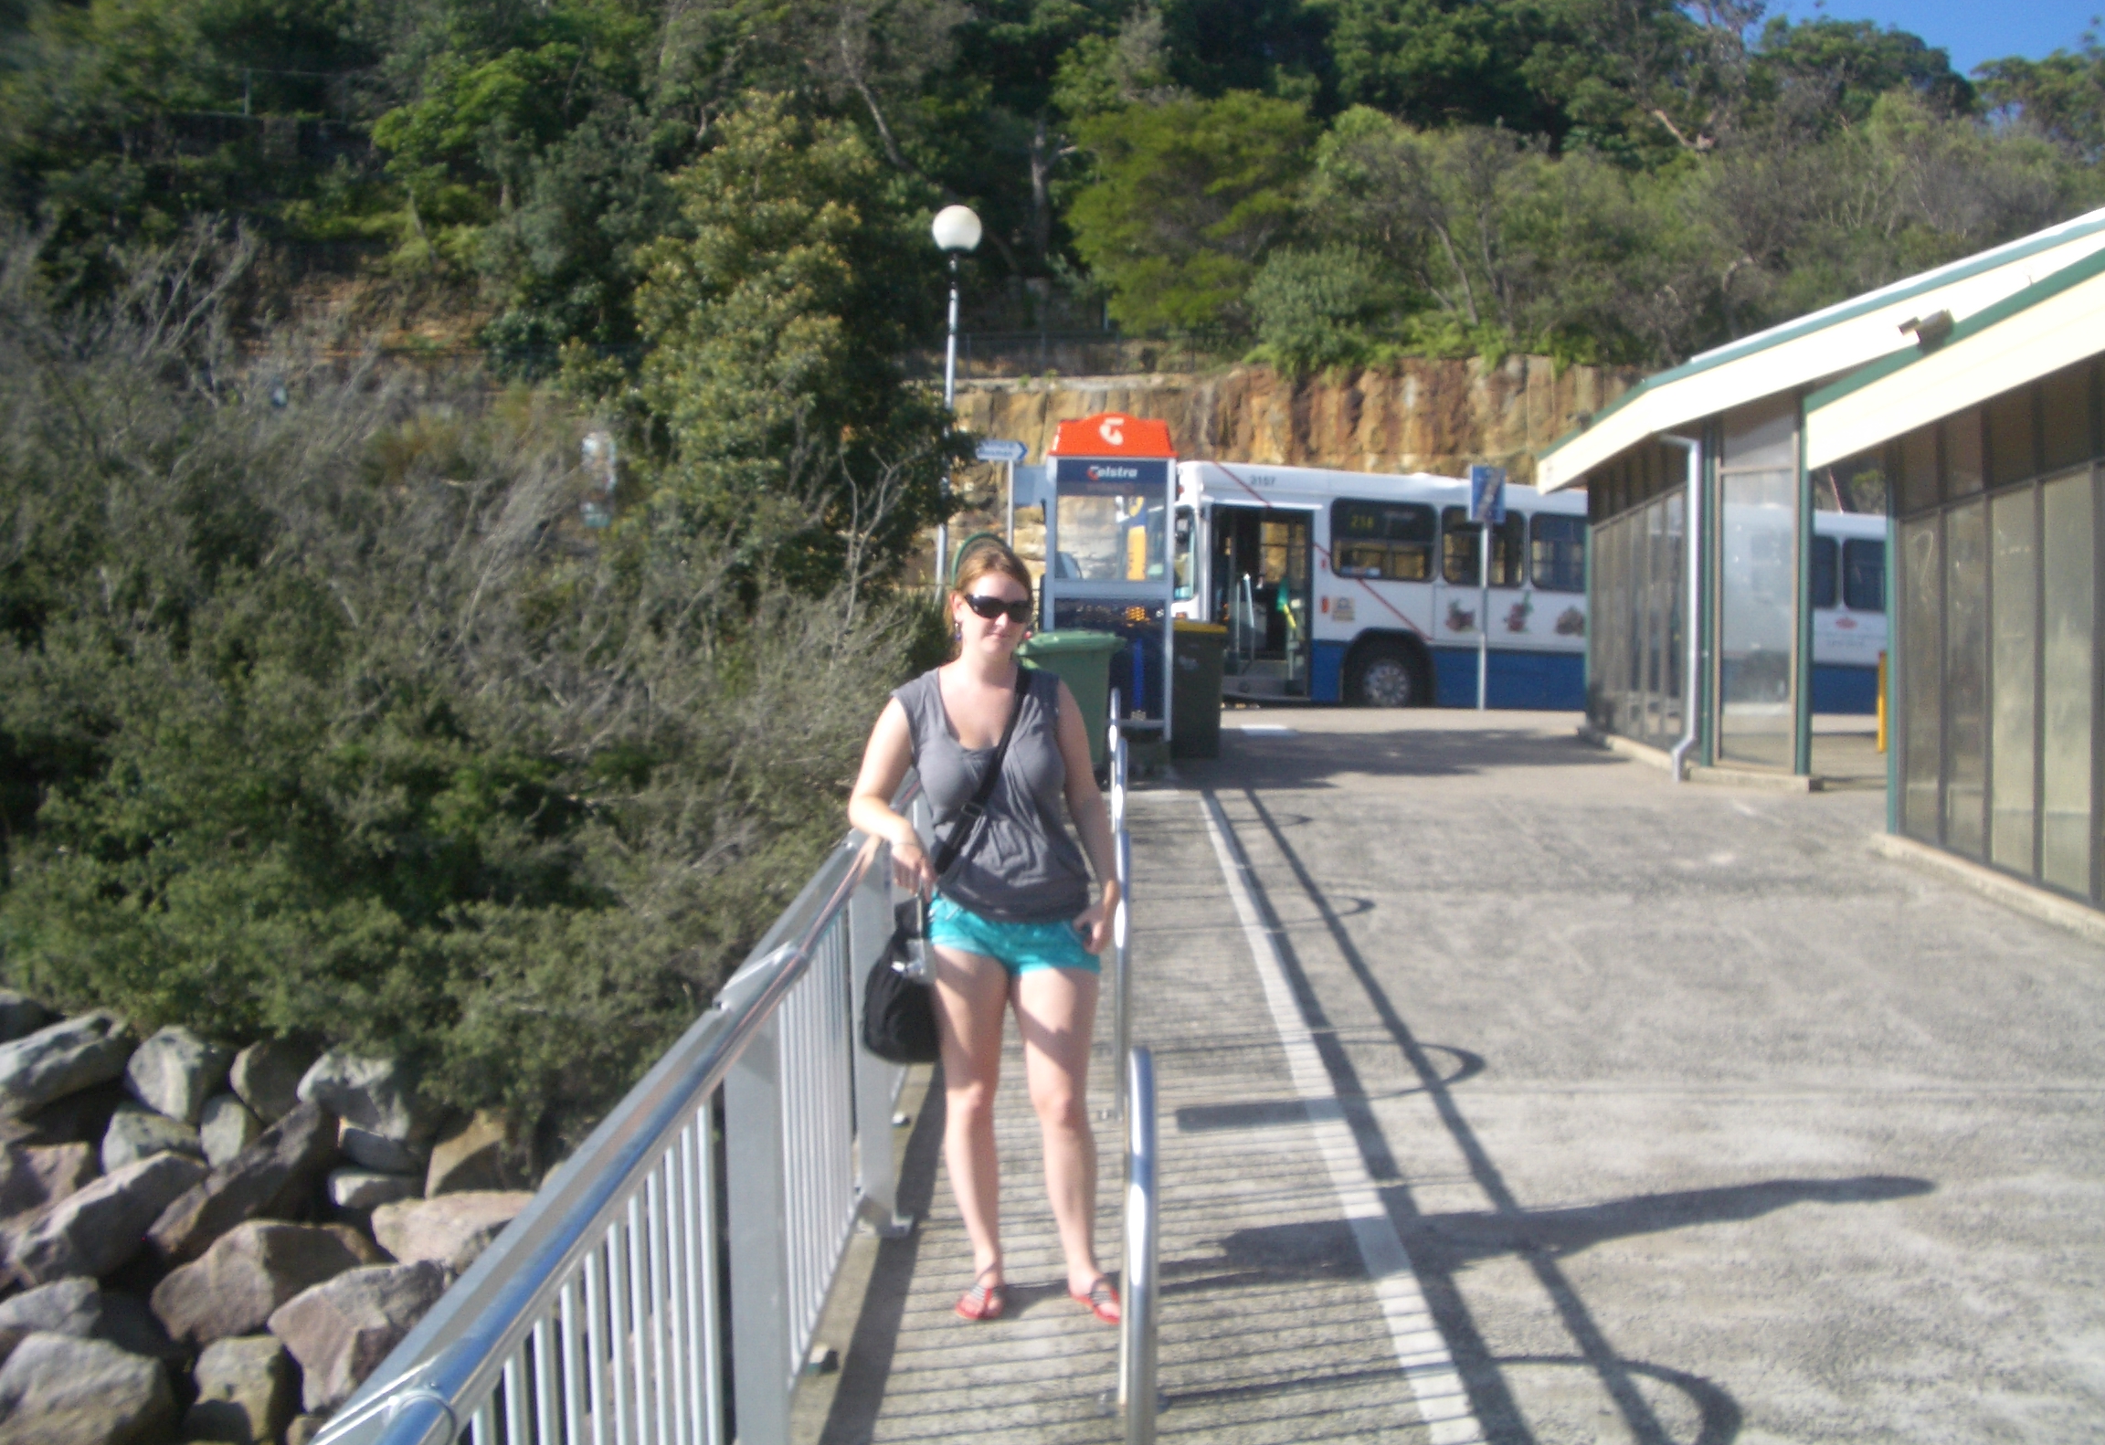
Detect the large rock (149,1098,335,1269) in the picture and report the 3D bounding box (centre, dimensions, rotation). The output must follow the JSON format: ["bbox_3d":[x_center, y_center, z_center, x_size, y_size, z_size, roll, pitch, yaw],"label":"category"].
[{"bbox_3d":[-3.882,2.211,10.200,0.920,0.660,0.650,1,2,-11],"label":"large rock"}]

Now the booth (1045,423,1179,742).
[{"bbox_3d":[0.433,-1.103,16.500,1.020,2.520,1.000,0,4,-2],"label":"booth"}]

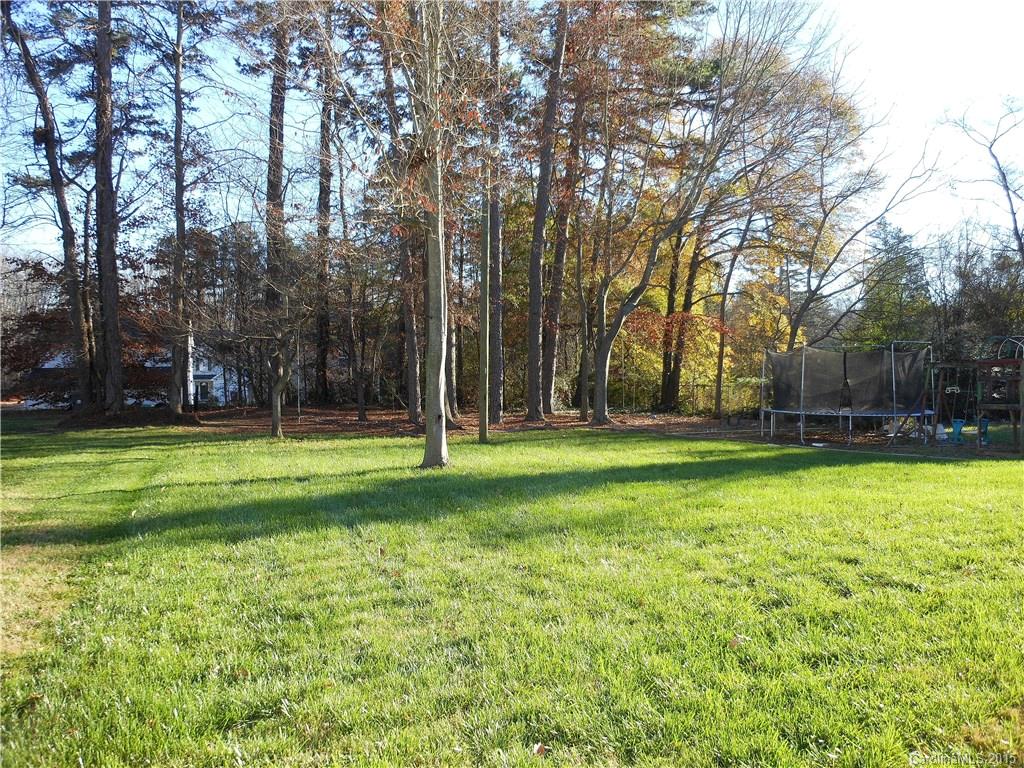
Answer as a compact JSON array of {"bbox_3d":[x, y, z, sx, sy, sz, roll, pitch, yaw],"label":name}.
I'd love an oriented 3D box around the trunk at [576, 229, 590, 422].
[{"bbox_3d":[2.719,-2.225,31.500,0.450,7.380,0.380,0,0,0],"label":"trunk"}]

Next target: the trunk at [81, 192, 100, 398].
[{"bbox_3d":[-18.319,-3.694,36.000,0.750,9.260,0.550,0,0,0],"label":"trunk"}]

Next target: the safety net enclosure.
[{"bbox_3d":[8.900,0.270,22.000,4.500,2.500,4.400,0,0,22],"label":"safety net enclosure"}]

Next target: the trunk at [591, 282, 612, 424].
[{"bbox_3d":[3.188,-1.086,29.500,0.720,5.060,0.550,0,0,0],"label":"trunk"}]

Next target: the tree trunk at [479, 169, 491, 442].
[{"bbox_3d":[-0.714,-2.051,21.500,0.300,7.090,0.270,0,0,0],"label":"tree trunk"}]

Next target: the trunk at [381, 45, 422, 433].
[{"bbox_3d":[-4.136,-5.614,31.000,1.300,14.180,0.600,0,0,0],"label":"trunk"}]

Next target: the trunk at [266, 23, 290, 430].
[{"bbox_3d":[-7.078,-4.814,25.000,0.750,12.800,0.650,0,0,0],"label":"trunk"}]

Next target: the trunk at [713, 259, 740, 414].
[{"bbox_3d":[8.934,-1.978,34.500,1.000,6.830,0.500,0,0,0],"label":"trunk"}]

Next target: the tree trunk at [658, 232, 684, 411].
[{"bbox_3d":[7.317,-2.890,38.000,1.050,8.300,0.700,0,0,0],"label":"tree trunk"}]

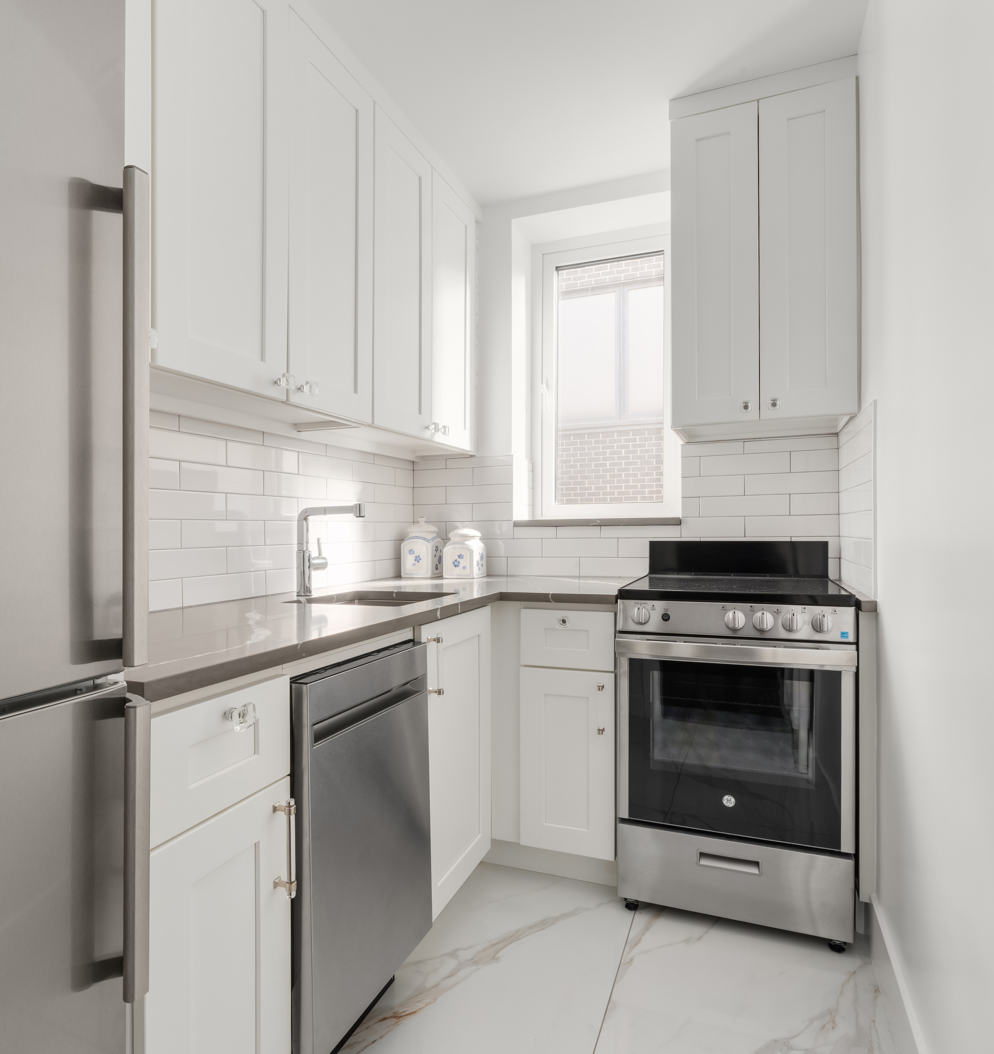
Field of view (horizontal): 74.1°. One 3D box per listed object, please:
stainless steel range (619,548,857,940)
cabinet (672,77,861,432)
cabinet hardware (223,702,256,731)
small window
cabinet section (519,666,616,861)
[{"bbox_3d":[0.733,0.584,2.054,0.606,1.063,0.675,0,0,21],"label":"stainless steel range"},{"bbox_3d":[0.859,-0.806,2.155,0.524,0.974,0.385,0,0,21],"label":"cabinet"},{"bbox_3d":[-0.385,0.281,0.975,0.036,0.032,0.034,0,0,21],"label":"cabinet hardware"},{"bbox_3d":[0.480,-0.633,2.812,0.650,1.193,0.090,0,0,21],"label":"small window"},{"bbox_3d":[0.312,0.719,2.259,0.299,0.563,0.520,0,0,22],"label":"cabinet section"}]

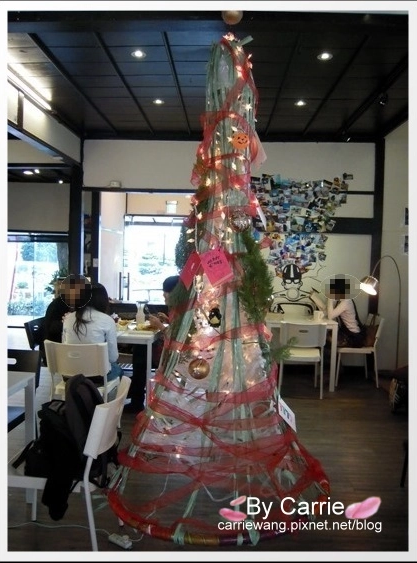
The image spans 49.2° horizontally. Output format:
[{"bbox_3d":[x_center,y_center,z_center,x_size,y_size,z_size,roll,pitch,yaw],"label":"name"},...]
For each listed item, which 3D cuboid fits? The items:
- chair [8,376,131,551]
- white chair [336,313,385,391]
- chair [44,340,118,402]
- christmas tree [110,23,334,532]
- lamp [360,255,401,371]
[{"bbox_3d":[-0.673,0.879,2.138,0.500,0.770,0.480,2,3,4],"label":"chair"},{"bbox_3d":[1.681,0.785,5.262,0.500,0.770,0.480,2,3,2],"label":"white chair"},{"bbox_3d":[-0.935,0.806,3.489,0.480,0.770,0.500,2,3,3],"label":"chair"},{"bbox_3d":[0.093,-0.102,2.767,1.330,2.710,1.330,1,3,2],"label":"christmas tree"},{"bbox_3d":[1.937,0.432,5.027,0.607,1.437,0.260,0,3,-18],"label":"lamp"}]

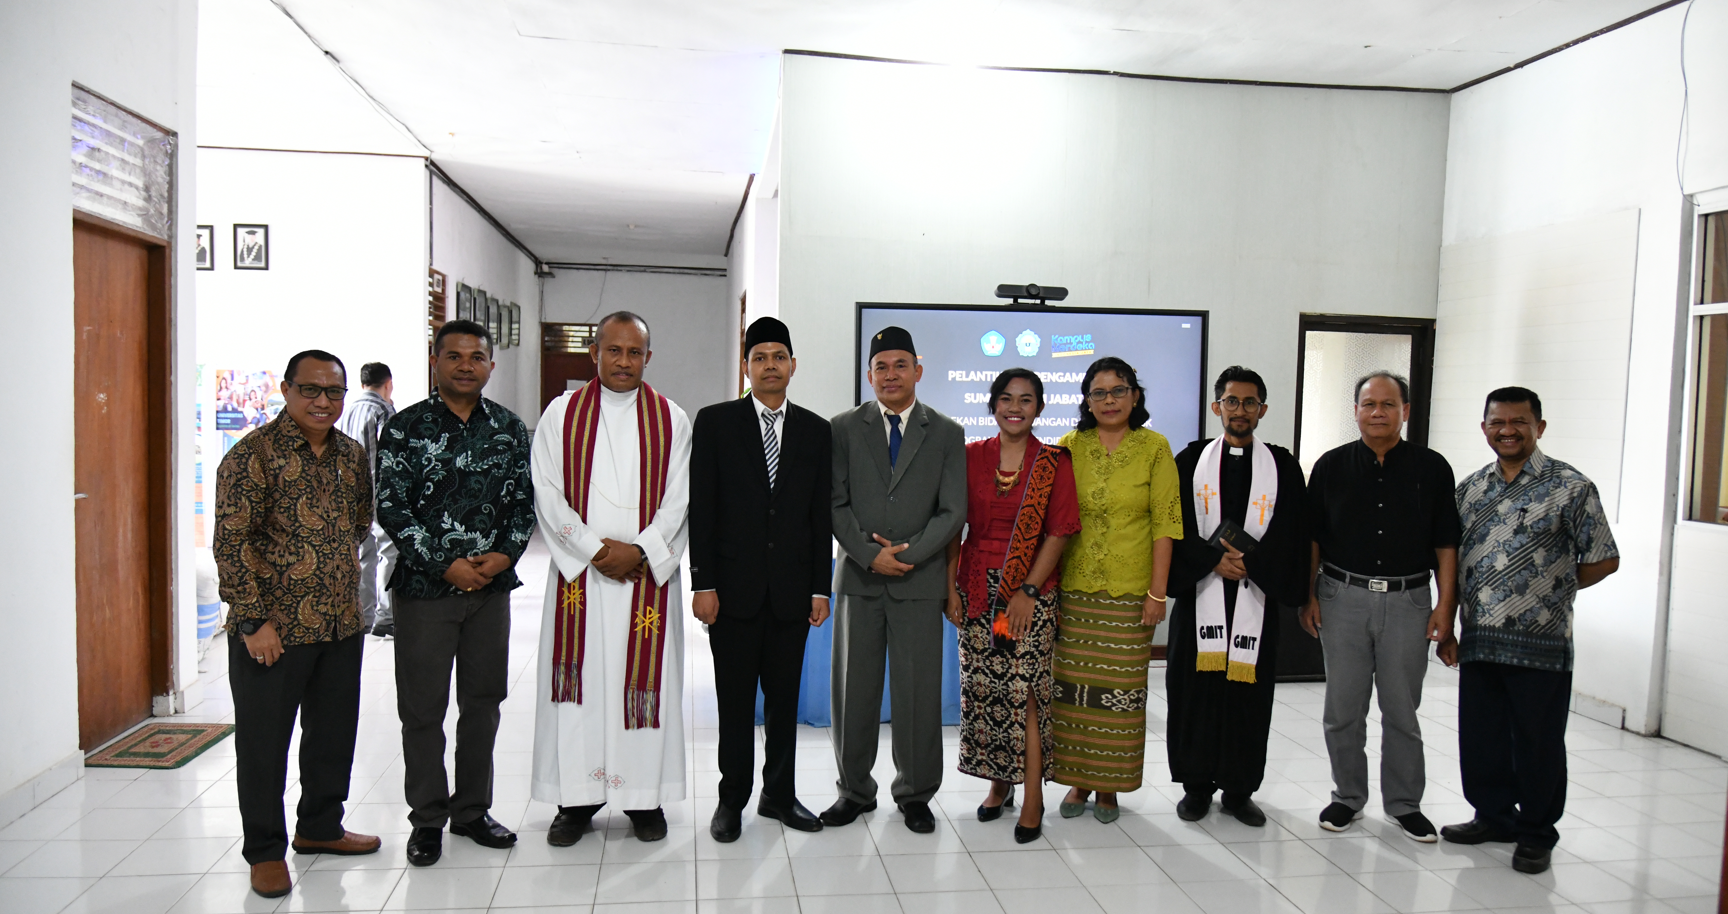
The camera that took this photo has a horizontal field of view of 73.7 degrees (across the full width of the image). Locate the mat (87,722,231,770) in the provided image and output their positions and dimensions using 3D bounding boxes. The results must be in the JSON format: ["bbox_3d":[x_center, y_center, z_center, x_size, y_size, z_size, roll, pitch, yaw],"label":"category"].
[{"bbox_3d":[-2.908,1.195,4.774,0.410,0.012,0.610,1,3,-9],"label":"mat"}]

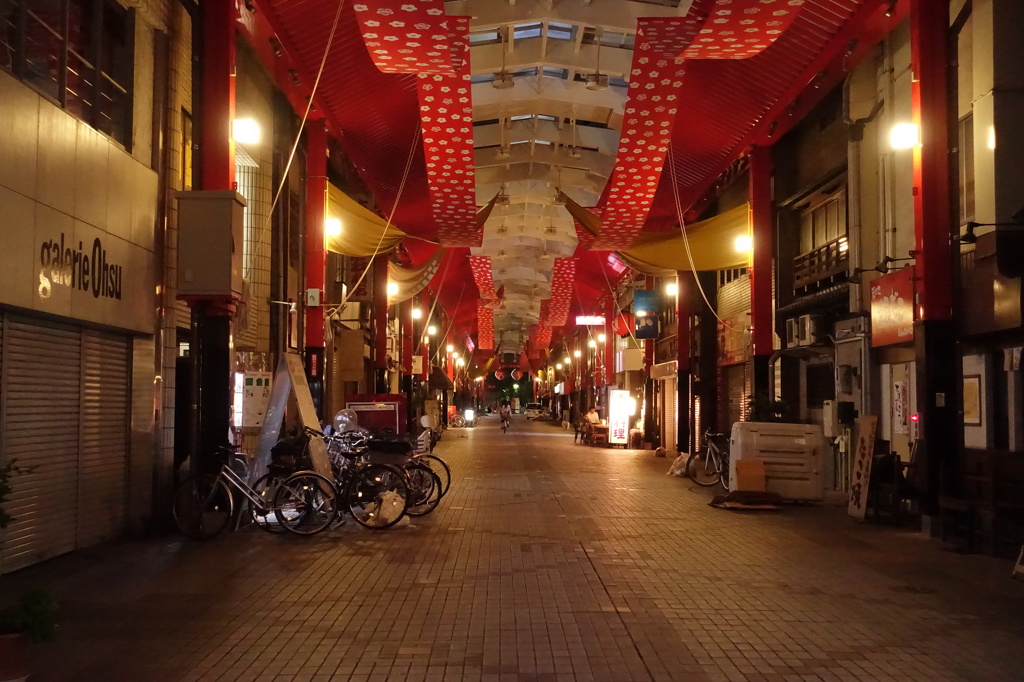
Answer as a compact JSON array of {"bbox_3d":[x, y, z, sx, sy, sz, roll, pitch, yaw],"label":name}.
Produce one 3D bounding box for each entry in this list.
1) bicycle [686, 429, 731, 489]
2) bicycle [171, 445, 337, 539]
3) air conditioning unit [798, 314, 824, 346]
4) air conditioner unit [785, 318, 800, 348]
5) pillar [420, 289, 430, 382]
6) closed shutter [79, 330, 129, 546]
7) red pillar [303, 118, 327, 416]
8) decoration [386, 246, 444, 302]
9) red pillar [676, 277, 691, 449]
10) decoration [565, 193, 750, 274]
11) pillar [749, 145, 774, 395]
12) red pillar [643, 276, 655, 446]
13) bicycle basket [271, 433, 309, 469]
[{"bbox_3d":[3.454,1.994,19.875,0.550,1.000,1.650,1,-3,-19],"label":"bicycle"},{"bbox_3d":[-2.760,1.616,12.784,1.800,1.000,0.570,2,-3,-25],"label":"bicycle"},{"bbox_3d":[5.140,-0.148,20.431,0.280,0.550,0.770,0,-3,0],"label":"air conditioning unit"},{"bbox_3d":[5.090,-0.123,21.200,0.280,0.550,0.720,0,-3,0],"label":"air conditioner unit"},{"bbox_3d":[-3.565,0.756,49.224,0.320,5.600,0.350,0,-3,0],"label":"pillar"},{"bbox_3d":[-4.216,0.985,12.390,0.100,2.200,1.500,0,-3,0],"label":"closed shutter"},{"bbox_3d":[-3.283,-0.526,19.952,0.310,6.000,0.340,0,-3,0],"label":"red pillar"},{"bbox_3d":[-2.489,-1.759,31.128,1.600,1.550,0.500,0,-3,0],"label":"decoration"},{"bbox_3d":[4.489,0.164,31.132,0.310,5.600,0.340,0,-3,0],"label":"red pillar"},{"bbox_3d":[2.534,-1.890,20.800,3.300,1.400,0.900,0,-3,0],"label":"decoration"},{"bbox_3d":[4.399,-0.460,21.045,0.360,5.950,0.360,0,-3,0],"label":"pillar"},{"bbox_3d":[4.299,0.378,37.251,0.340,5.800,0.340,0,-3,0],"label":"red pillar"},{"bbox_3d":[-2.470,1.218,13.255,0.320,0.340,0.370,2,-3,-25],"label":"bicycle basket"}]

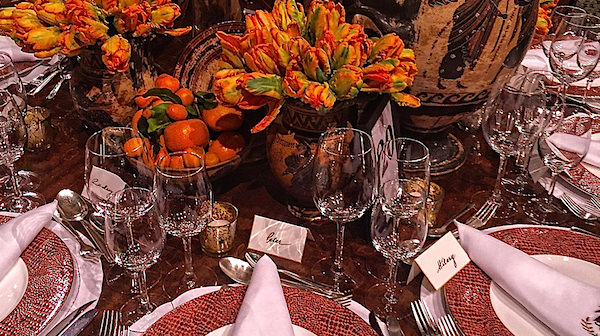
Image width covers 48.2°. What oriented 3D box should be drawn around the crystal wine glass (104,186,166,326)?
[{"bbox_3d":[-0.208,0.116,0.863,0.079,0.184,0.079,-8,35,-14],"label":"crystal wine glass"}]

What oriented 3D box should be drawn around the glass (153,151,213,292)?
[{"bbox_3d":[-0.153,0.080,0.898,0.079,0.201,0.079,2,34,0],"label":"glass"}]

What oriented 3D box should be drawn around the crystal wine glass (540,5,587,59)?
[{"bbox_3d":[0.528,-0.218,1.374,0.084,0.213,0.084,15,36,18],"label":"crystal wine glass"}]

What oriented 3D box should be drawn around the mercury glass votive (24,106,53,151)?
[{"bbox_3d":[-0.487,-0.070,1.235,0.057,0.065,0.057,2,34,0],"label":"mercury glass votive"}]

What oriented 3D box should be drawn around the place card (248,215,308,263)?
[{"bbox_3d":[-0.027,0.099,1.015,0.085,0.044,0.055,13,35,16],"label":"place card"}]

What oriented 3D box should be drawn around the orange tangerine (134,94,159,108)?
[{"bbox_3d":[-0.263,-0.117,1.157,0.040,0.032,0.034,2,34,0],"label":"orange tangerine"}]

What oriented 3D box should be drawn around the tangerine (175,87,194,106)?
[{"bbox_3d":[-0.202,-0.125,1.173,0.034,0.033,0.034,2,34,0],"label":"tangerine"}]

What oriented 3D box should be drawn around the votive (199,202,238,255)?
[{"bbox_3d":[-0.124,0.094,1.005,0.059,0.063,0.059,-3,34,-7],"label":"votive"}]

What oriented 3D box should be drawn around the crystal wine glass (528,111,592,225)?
[{"bbox_3d":[0.424,-0.007,1.086,0.082,0.180,0.082,17,37,20],"label":"crystal wine glass"}]

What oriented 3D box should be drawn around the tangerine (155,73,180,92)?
[{"bbox_3d":[-0.238,-0.152,1.206,0.047,0.042,0.047,-5,35,-11],"label":"tangerine"}]

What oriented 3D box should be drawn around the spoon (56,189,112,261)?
[{"bbox_3d":[-0.332,0.091,1.039,0.046,0.026,0.193,-23,41,-32],"label":"spoon"}]

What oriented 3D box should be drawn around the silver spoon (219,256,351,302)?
[{"bbox_3d":[-0.024,0.158,0.949,0.200,0.022,0.042,13,35,17],"label":"silver spoon"}]

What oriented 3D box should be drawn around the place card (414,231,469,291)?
[{"bbox_3d":[0.204,0.139,0.968,0.047,0.050,0.089,29,42,34],"label":"place card"}]

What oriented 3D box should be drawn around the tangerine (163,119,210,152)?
[{"bbox_3d":[-0.181,-0.051,1.076,0.072,0.058,0.072,-4,34,-9],"label":"tangerine"}]

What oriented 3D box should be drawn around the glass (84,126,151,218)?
[{"bbox_3d":[-0.234,0.060,0.903,0.088,0.224,0.088,-8,35,-15],"label":"glass"}]

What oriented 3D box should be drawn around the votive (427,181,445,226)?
[{"bbox_3d":[0.205,0.057,1.079,0.057,0.066,0.057,10,35,11],"label":"votive"}]

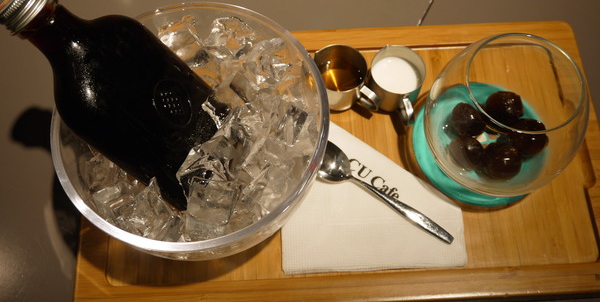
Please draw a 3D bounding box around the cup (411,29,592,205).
[{"bbox_3d":[0.138,-0.022,0.449,0.105,0.094,0.105,1,66,-1],"label":"cup"}]

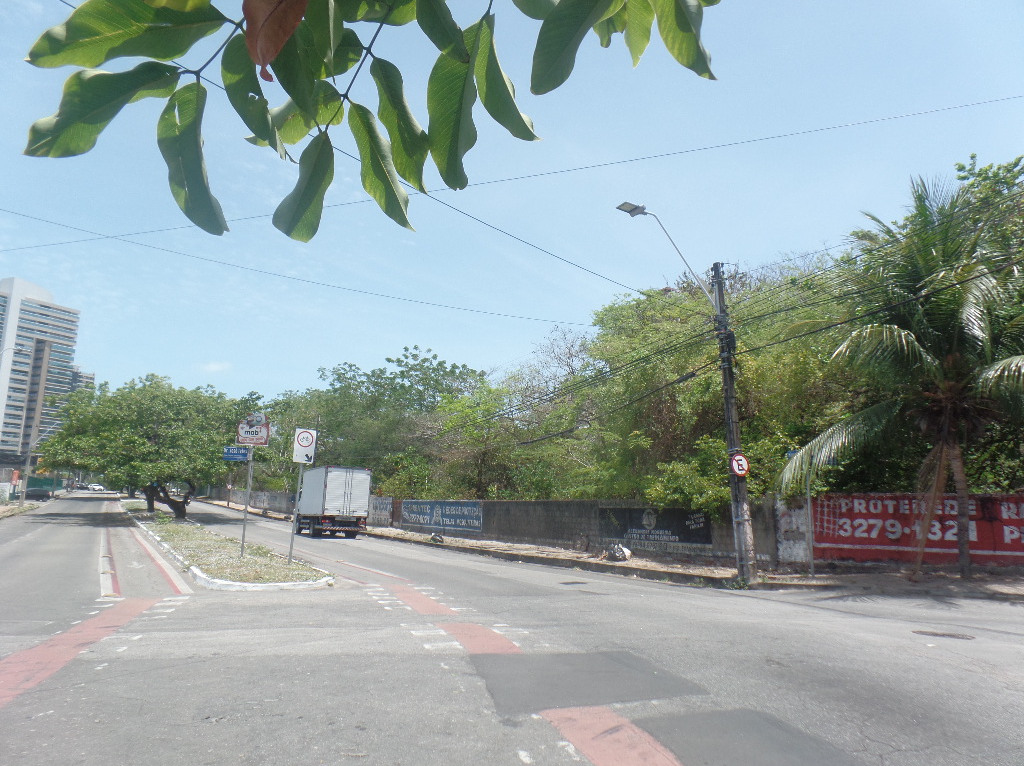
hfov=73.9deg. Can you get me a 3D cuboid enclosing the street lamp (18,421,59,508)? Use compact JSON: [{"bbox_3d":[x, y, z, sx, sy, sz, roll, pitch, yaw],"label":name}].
[{"bbox_3d":[-43.748,7.483,63.303,2.400,7.900,0.500,7,-13,-32],"label":"street lamp"}]

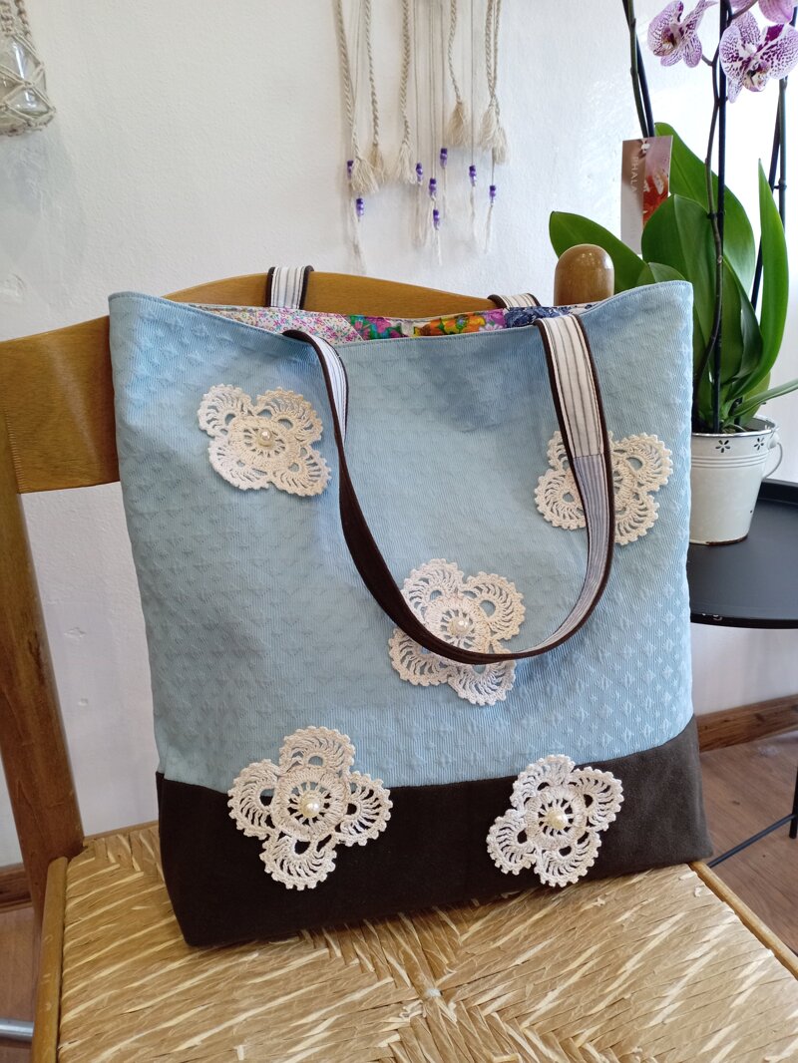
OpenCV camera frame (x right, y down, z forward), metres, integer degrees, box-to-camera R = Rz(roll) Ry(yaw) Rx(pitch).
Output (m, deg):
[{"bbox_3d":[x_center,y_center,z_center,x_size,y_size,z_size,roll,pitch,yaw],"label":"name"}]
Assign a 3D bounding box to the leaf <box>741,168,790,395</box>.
[{"bbox_3d":[0.365,-0.252,0.827,0.052,0.232,0.055,6,21,22],"label":"leaf"}]

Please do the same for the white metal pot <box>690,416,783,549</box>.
[{"bbox_3d":[0.334,-0.058,0.914,0.144,0.125,0.136,5,20,20],"label":"white metal pot"}]

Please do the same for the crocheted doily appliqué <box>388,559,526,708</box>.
[{"bbox_3d":[0.035,0.062,0.495,0.084,0.090,0.008,-5,6,-10],"label":"crocheted doily appliqué"}]

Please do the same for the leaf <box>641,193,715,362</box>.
[{"bbox_3d":[0.283,-0.253,0.841,0.074,0.178,0.050,4,20,17],"label":"leaf"}]

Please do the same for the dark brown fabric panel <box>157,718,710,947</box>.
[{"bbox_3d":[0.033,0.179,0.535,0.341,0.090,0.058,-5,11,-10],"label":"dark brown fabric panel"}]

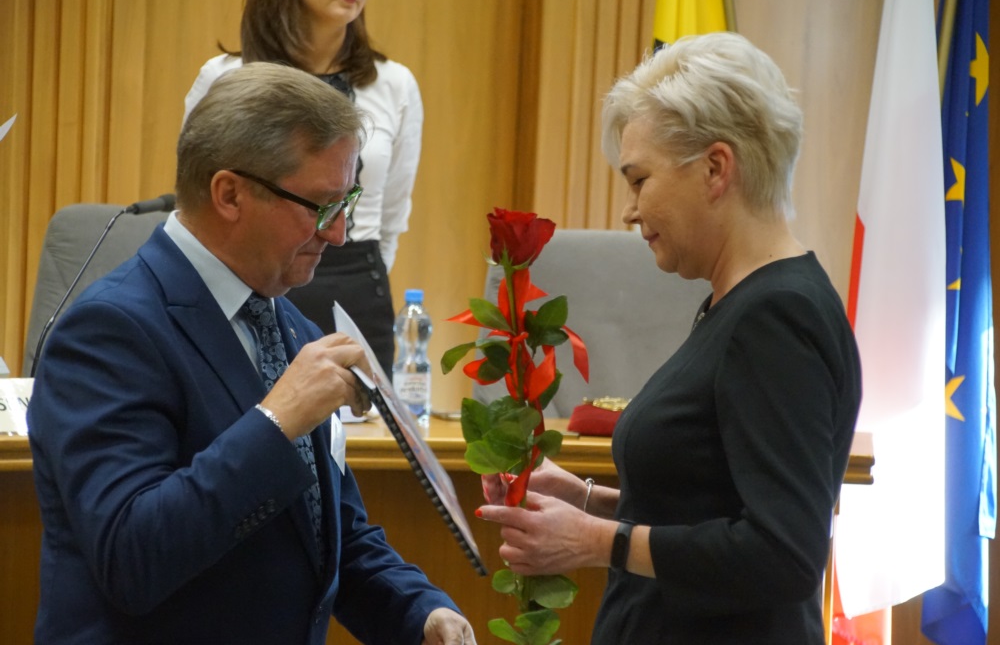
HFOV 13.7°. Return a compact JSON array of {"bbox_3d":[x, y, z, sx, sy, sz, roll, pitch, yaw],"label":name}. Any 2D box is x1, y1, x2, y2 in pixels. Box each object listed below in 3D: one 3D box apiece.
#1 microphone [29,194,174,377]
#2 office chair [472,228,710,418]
[{"bbox_3d":[-0.683,-0.020,7.120,0.310,0.400,0.100,-1,2,-32],"label":"microphone"},{"bbox_3d":[0.200,0.380,7.600,0.620,1.120,0.660,0,2,4],"label":"office chair"}]

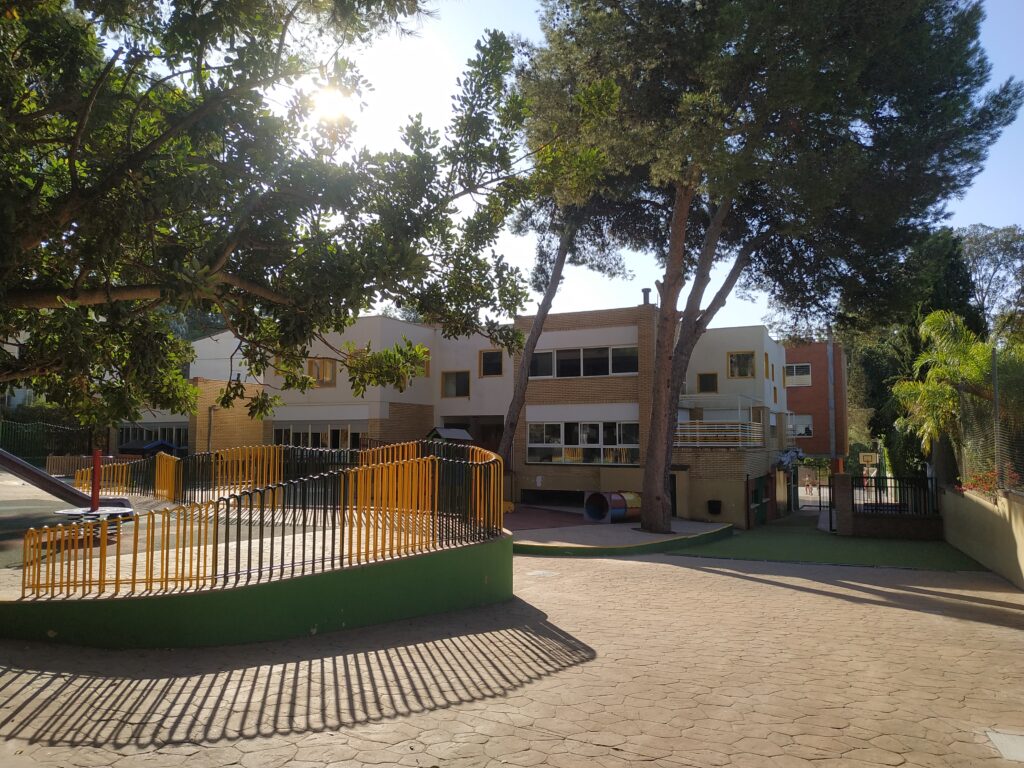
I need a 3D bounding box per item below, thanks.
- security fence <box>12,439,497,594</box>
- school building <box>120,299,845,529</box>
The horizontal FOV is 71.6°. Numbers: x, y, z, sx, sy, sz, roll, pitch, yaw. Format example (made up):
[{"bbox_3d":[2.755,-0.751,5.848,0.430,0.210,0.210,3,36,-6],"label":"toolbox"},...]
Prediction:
[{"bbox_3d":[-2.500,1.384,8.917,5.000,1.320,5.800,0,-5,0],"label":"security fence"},{"bbox_3d":[-2.849,2.041,37.638,31.310,8.190,17.100,-2,-5,27],"label":"school building"}]

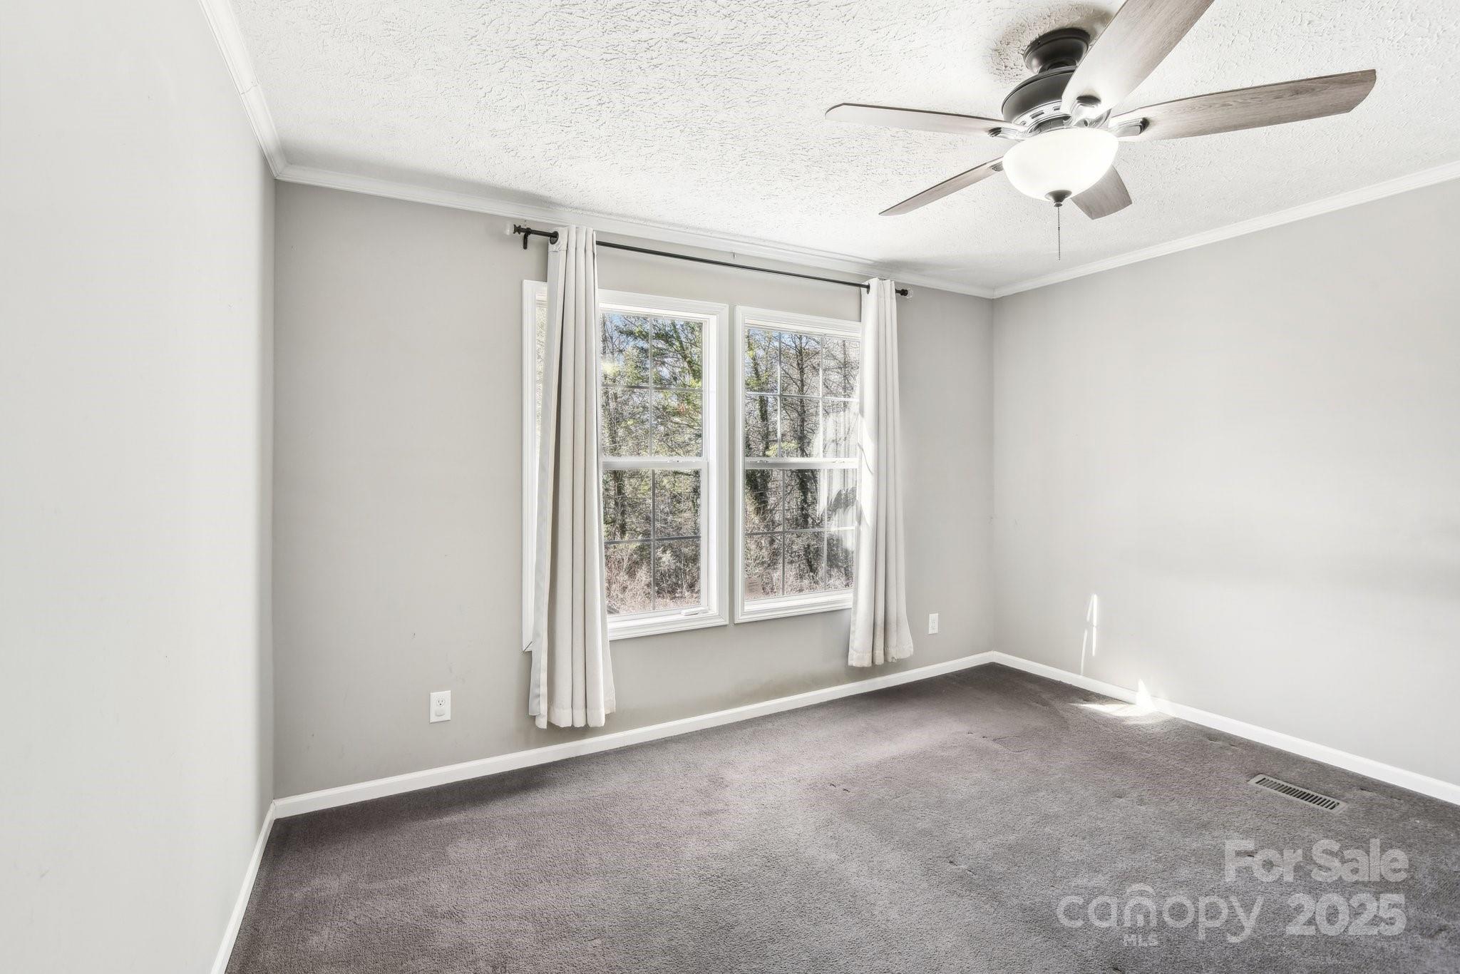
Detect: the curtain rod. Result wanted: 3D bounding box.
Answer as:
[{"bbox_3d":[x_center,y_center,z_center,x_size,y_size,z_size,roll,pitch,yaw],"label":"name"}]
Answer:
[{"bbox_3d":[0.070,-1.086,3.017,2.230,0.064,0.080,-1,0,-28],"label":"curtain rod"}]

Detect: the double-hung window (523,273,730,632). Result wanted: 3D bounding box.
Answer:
[{"bbox_3d":[-0.451,-0.101,2.849,0.991,1.602,0.065,-1,0,-28],"label":"double-hung window"}]

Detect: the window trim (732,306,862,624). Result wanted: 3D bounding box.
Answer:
[{"bbox_3d":[0.450,-0.115,3.339,0.985,1.613,0.095,-1,0,-28],"label":"window trim"}]

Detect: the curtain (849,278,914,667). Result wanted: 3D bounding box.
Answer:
[{"bbox_3d":[0.841,-0.080,3.423,0.430,2.150,0.120,-1,0,-28],"label":"curtain"}]

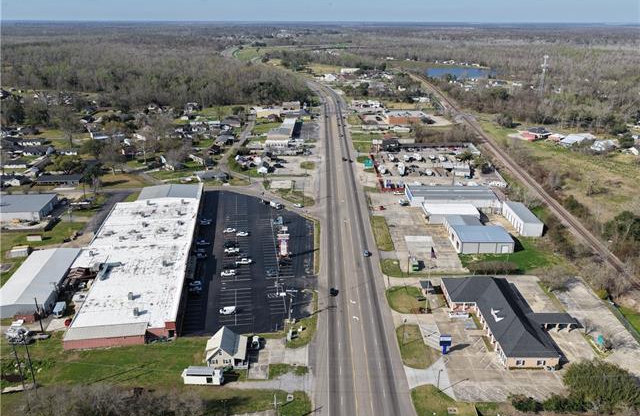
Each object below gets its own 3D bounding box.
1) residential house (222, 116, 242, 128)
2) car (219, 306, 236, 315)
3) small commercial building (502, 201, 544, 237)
[{"bbox_3d":[-85.556,-84.022,487.999,17.000,6.000,19.000,0,21,0],"label":"residential house"},{"bbox_3d":[-31.700,35.280,171.670,5.500,2.150,2.050,-3,21,-10],"label":"car"},{"bbox_3d":[103.273,5.363,254.357,9.400,6.000,30.200,1,21,1],"label":"small commercial building"}]

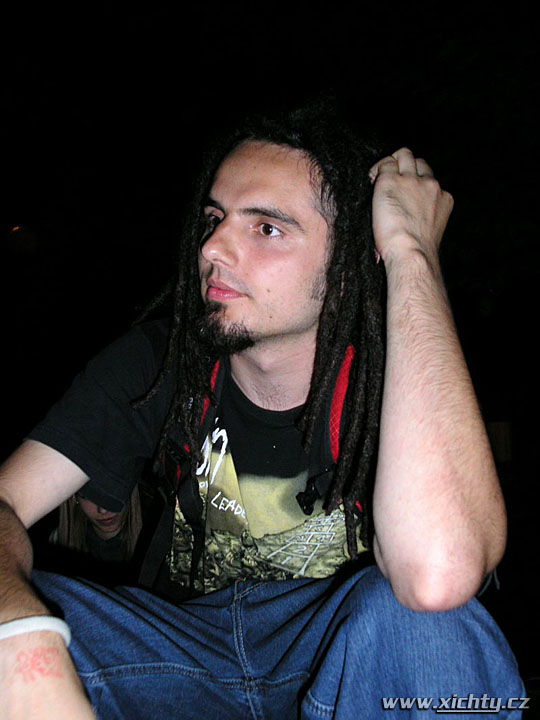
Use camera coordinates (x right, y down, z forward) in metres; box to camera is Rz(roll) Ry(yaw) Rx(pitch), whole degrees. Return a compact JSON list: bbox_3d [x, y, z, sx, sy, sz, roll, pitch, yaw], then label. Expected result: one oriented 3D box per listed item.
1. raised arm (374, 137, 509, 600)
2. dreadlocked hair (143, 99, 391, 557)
[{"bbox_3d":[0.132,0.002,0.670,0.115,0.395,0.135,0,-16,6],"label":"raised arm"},{"bbox_3d":[-0.012,-0.040,0.840,0.250,0.460,0.260,9,14,39],"label":"dreadlocked hair"}]

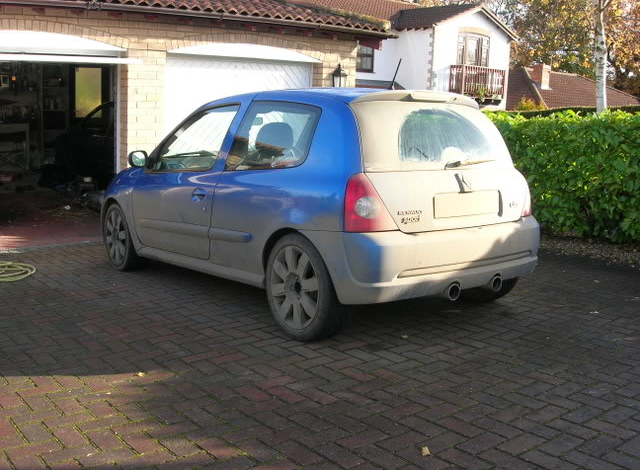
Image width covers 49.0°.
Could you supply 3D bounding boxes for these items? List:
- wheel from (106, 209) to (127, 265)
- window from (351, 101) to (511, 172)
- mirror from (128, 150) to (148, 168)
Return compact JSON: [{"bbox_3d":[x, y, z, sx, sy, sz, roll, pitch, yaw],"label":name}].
[{"bbox_3d":[-1.572,0.017,5.689,0.190,0.440,0.440,-6,9,-37],"label":"wheel"},{"bbox_3d":[0.656,-0.534,3.821,1.140,0.400,0.110,-6,-23,-37],"label":"window"},{"bbox_3d":[-1.256,-0.532,4.890,0.150,0.125,0.100,-6,9,-37],"label":"mirror"}]

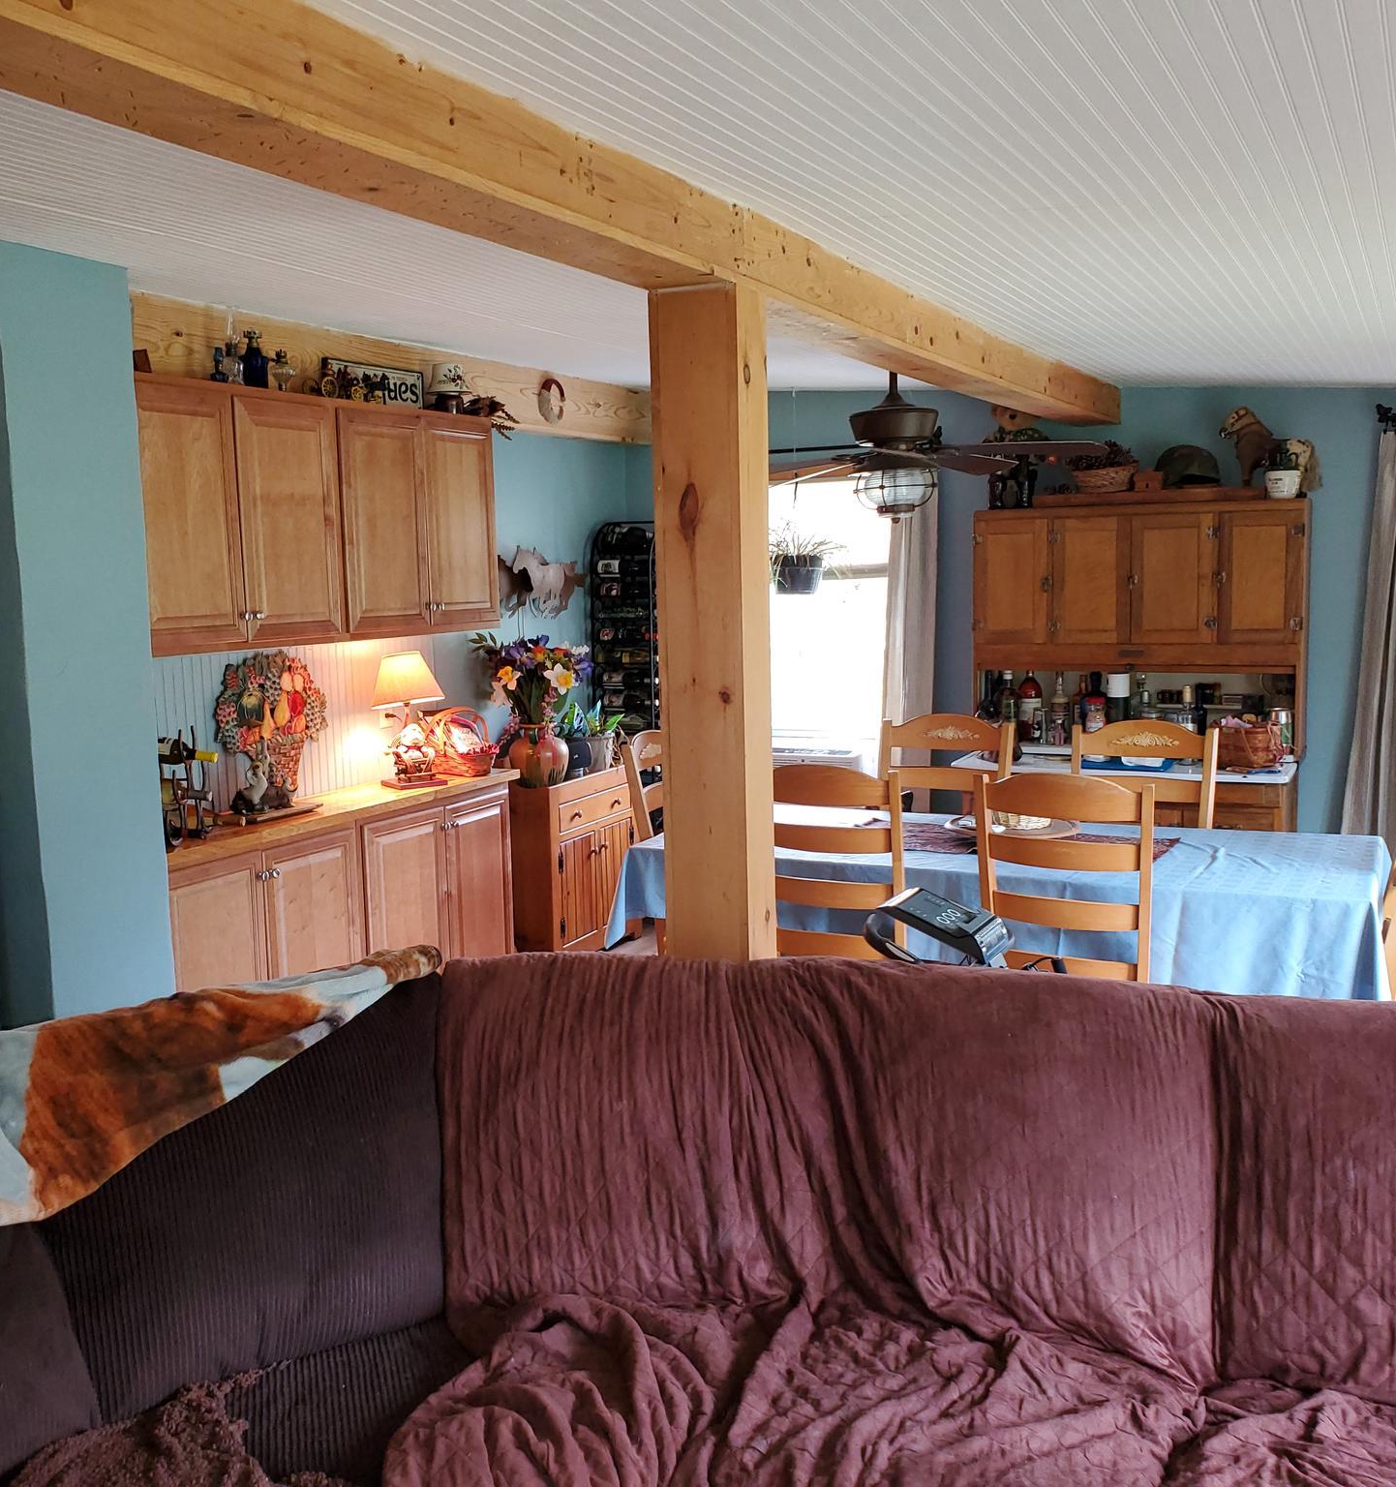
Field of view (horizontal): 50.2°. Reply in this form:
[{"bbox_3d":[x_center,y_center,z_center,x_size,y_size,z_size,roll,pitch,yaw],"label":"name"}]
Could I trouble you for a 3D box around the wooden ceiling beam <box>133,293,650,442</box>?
[{"bbox_3d":[-1.028,-1.320,5.461,0.140,0.245,3.200,2,8,28],"label":"wooden ceiling beam"}]

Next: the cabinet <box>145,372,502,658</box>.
[{"bbox_3d":[-1.299,-0.721,4.846,0.325,0.765,1.790,2,8,27],"label":"cabinet"}]

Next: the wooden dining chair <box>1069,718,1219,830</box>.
[{"bbox_3d":[1.367,0.481,4.779,0.470,1.070,0.520,2,8,28],"label":"wooden dining chair"}]

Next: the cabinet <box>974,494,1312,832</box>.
[{"bbox_3d":[1.647,-0.002,5.648,1.210,1.800,0.680,2,8,28],"label":"cabinet"}]

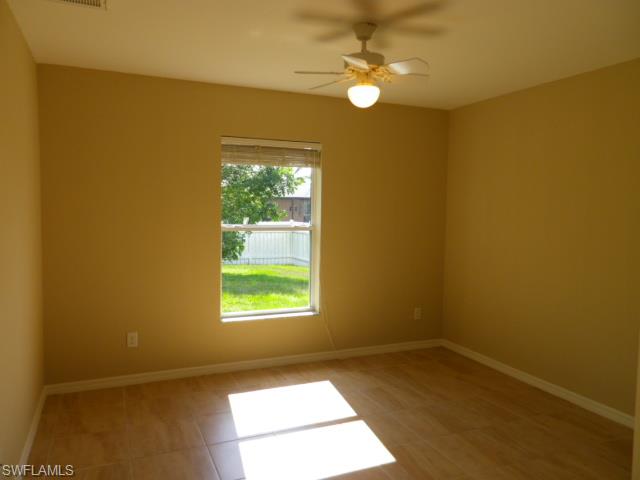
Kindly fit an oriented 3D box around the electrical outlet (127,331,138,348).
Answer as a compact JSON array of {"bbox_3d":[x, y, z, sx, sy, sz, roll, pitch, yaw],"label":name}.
[{"bbox_3d":[-1.481,0.793,3.663,0.072,0.117,0.012,-1,4,-23],"label":"electrical outlet"}]

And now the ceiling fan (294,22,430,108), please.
[{"bbox_3d":[0.245,-0.951,2.533,0.770,0.452,0.760,-1,4,-23],"label":"ceiling fan"}]

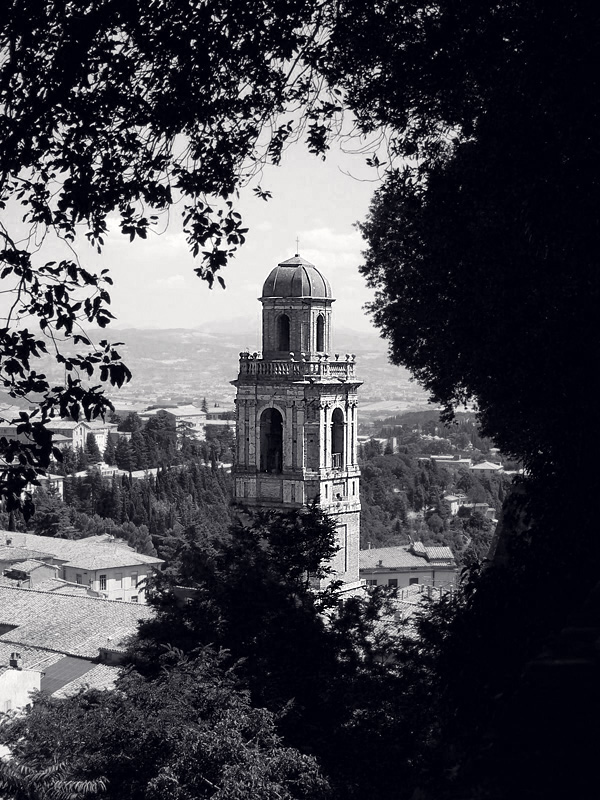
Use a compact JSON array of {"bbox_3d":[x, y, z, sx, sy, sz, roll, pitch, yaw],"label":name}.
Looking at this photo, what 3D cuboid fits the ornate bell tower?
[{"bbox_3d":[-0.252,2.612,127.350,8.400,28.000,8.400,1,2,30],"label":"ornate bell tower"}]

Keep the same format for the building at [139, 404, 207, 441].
[{"bbox_3d":[-60.688,11.424,770.000,21.500,17.000,25.000,1,2,35],"label":"building"}]

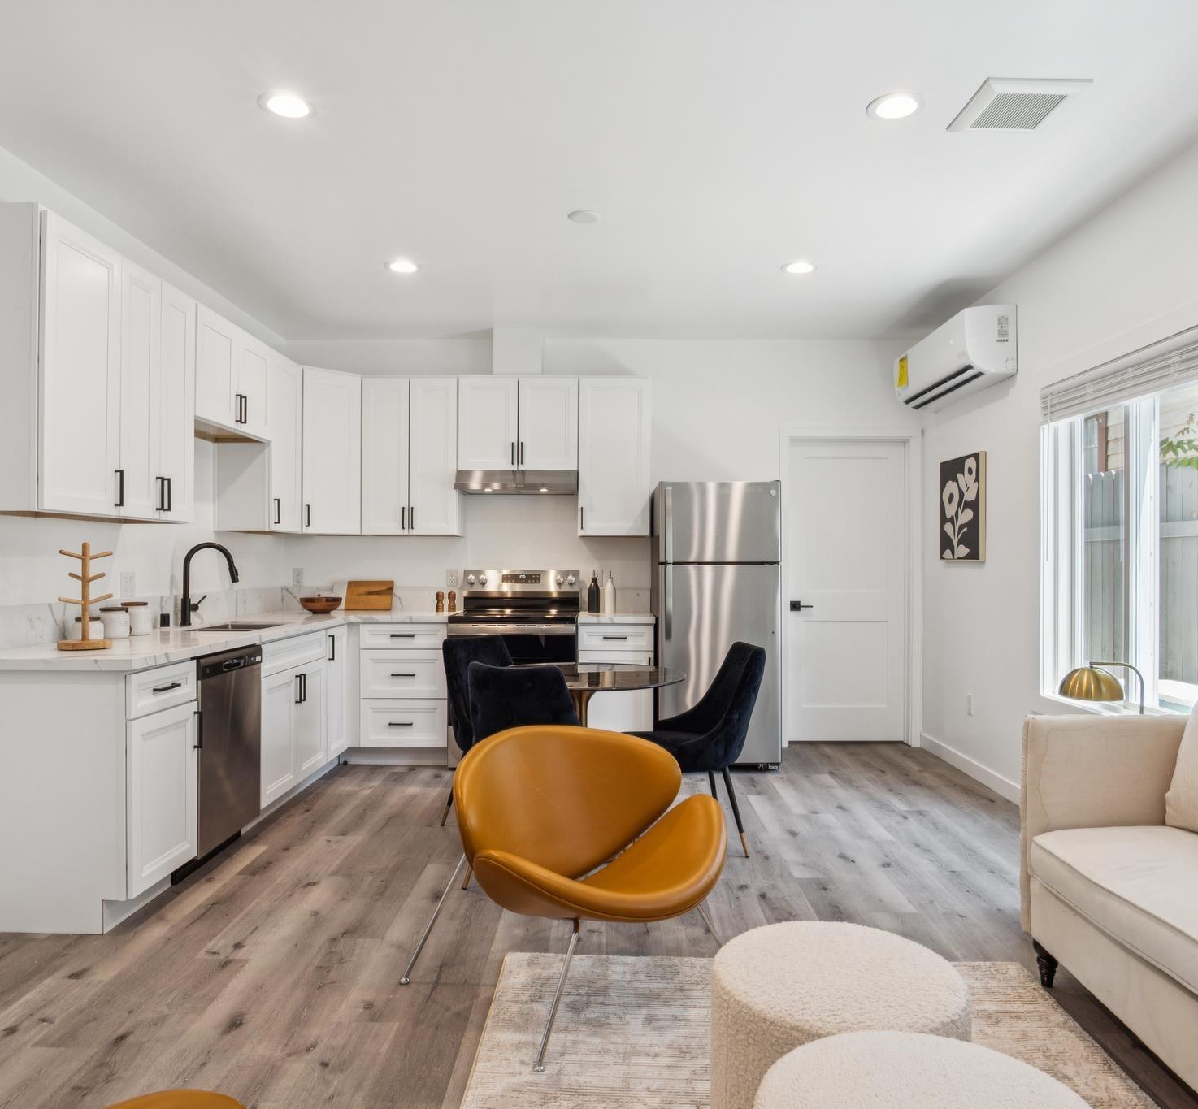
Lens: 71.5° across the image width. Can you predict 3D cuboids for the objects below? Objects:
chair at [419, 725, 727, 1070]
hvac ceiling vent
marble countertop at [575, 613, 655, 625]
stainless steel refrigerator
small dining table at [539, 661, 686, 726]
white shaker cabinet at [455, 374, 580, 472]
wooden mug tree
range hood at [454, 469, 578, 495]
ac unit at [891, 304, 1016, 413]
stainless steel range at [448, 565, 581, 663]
[{"bbox_3d":[-0.046,0.904,2.461,0.840,0.735,0.740,1,-1,-40],"label":"chair"},{"bbox_3d":[1.355,-1.446,2.708,0.320,0.022,0.320,0,0,1],"label":"hvac ceiling vent"},{"bbox_3d":[0.113,0.387,5.161,0.450,0.040,0.650,0,0,1],"label":"marble countertop"},{"bbox_3d":[0.712,0.425,5.173,0.706,1.689,0.735,0,0,1],"label":"stainless steel refrigerator"},{"bbox_3d":[-0.070,0.887,3.514,0.849,0.750,0.849,0,0,1],"label":"small dining table"},{"bbox_3d":[-0.509,-0.829,5.450,0.764,0.603,0.326,0,0,1],"label":"white shaker cabinet"},{"bbox_3d":[-1.894,0.149,3.073,0.183,0.384,0.183,0,0,1],"label":"wooden mug tree"},{"bbox_3d":[-0.510,-0.477,5.454,0.772,0.134,0.480,0,0,1],"label":"range hood"},{"bbox_3d":[2.044,-1.103,4.851,0.268,0.362,1.085,0,0,1],"label":"ac unit"},{"bbox_3d":[-0.514,0.688,5.247,0.760,1.173,0.670,0,0,1],"label":"stainless steel range"}]

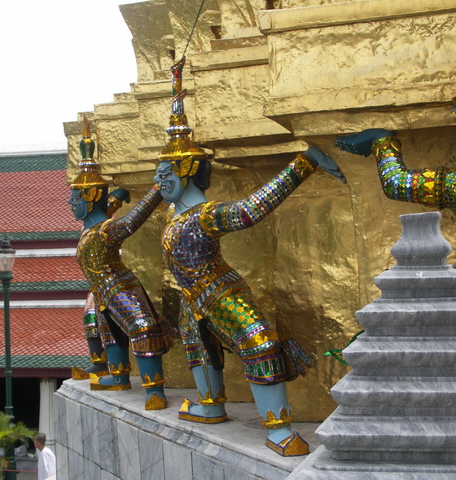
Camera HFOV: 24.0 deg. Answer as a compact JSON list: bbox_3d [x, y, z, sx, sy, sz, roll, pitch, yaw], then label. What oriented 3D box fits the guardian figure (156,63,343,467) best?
[{"bbox_3d":[0.011,0.024,5.410,0.710,1.910,1.360,-2,0,-26],"label":"guardian figure"}]

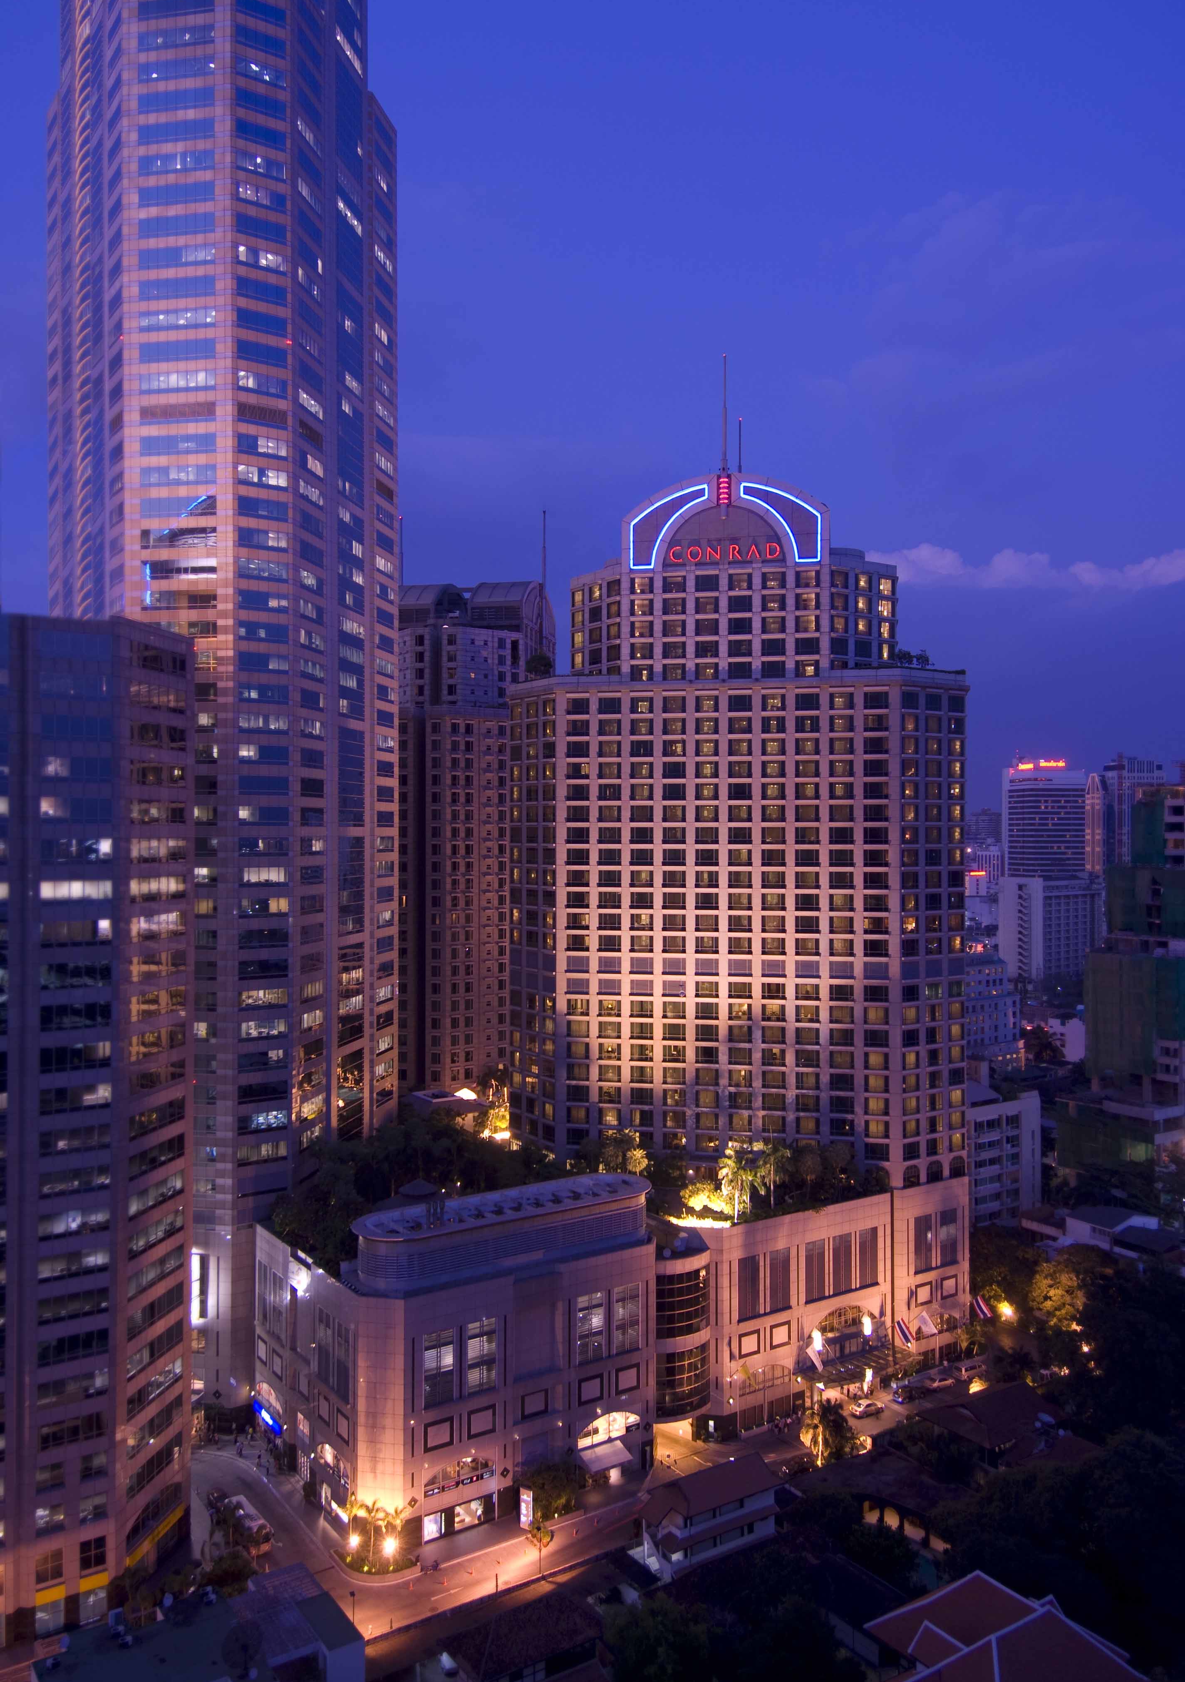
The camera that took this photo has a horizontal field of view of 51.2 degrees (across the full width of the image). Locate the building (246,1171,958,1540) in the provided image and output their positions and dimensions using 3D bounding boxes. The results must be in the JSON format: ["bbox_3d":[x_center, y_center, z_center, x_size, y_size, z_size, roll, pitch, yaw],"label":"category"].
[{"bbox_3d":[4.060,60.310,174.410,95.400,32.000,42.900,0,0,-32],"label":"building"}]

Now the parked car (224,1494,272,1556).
[{"bbox_3d":[-37.690,75.070,135.890,2.400,2.800,8.500,0,0,-32],"label":"parked car"}]

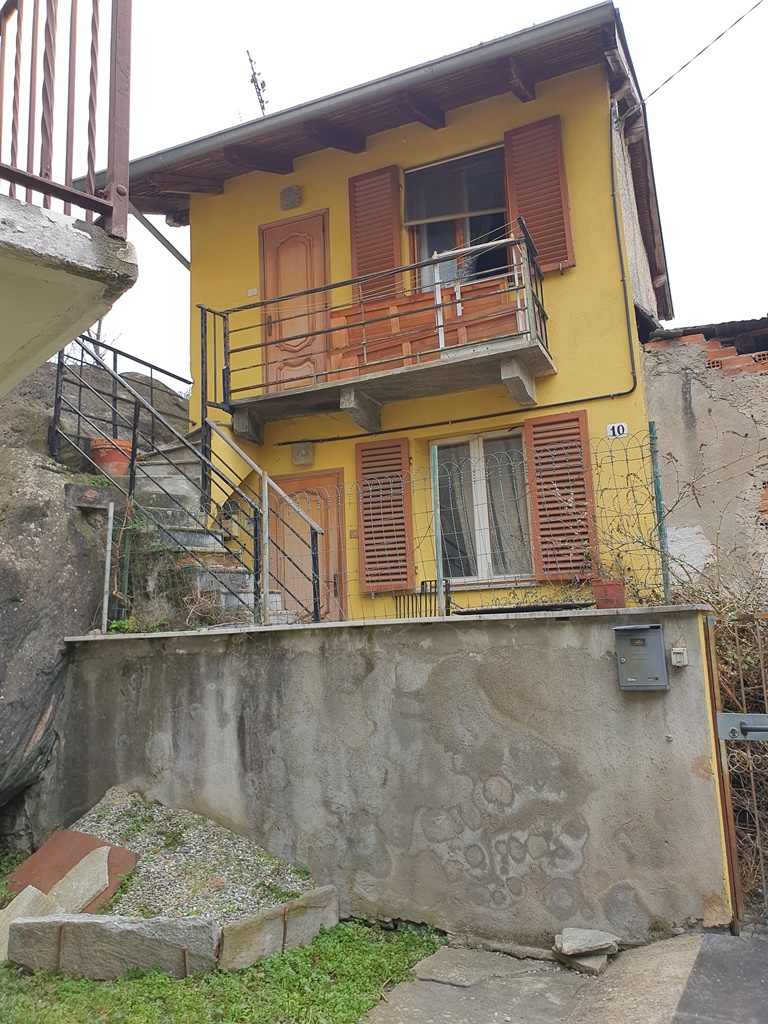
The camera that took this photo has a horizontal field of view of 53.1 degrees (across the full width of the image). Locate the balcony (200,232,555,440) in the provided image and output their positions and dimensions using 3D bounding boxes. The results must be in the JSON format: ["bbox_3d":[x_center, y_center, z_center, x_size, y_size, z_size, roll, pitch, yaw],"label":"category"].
[{"bbox_3d":[-0.086,-1.470,7.198,3.183,1.253,0.771,-7,-12,21],"label":"balcony"}]

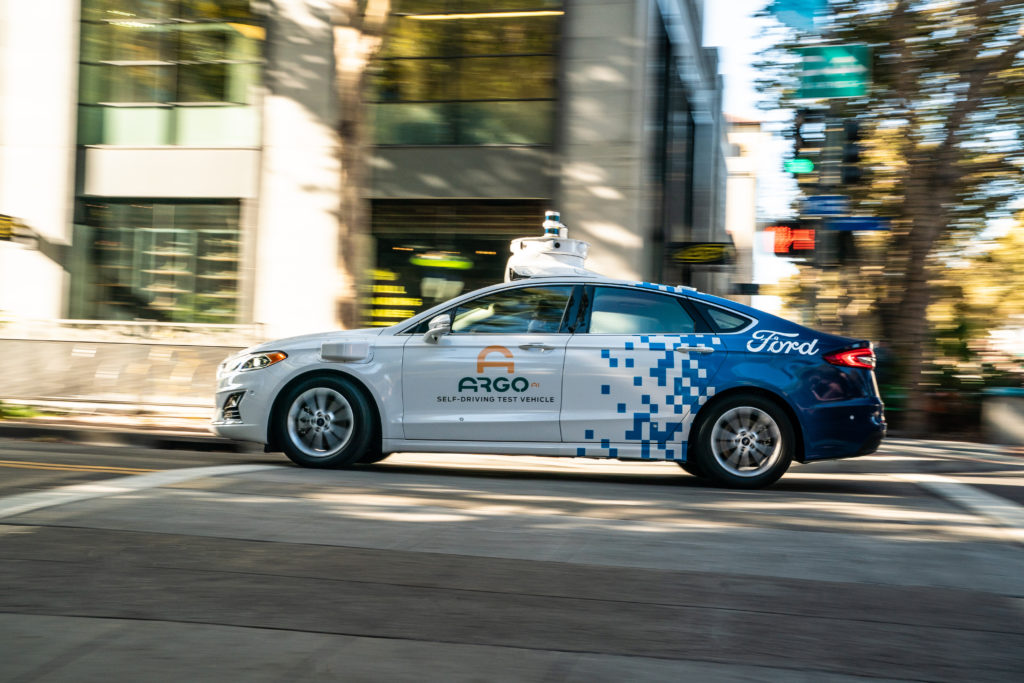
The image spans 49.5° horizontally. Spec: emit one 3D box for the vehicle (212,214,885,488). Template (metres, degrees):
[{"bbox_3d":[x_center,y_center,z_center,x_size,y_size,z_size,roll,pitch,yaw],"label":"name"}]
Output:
[{"bbox_3d":[0.265,0.020,8.378,4.870,1.930,1.950,2,-4,2],"label":"vehicle"}]

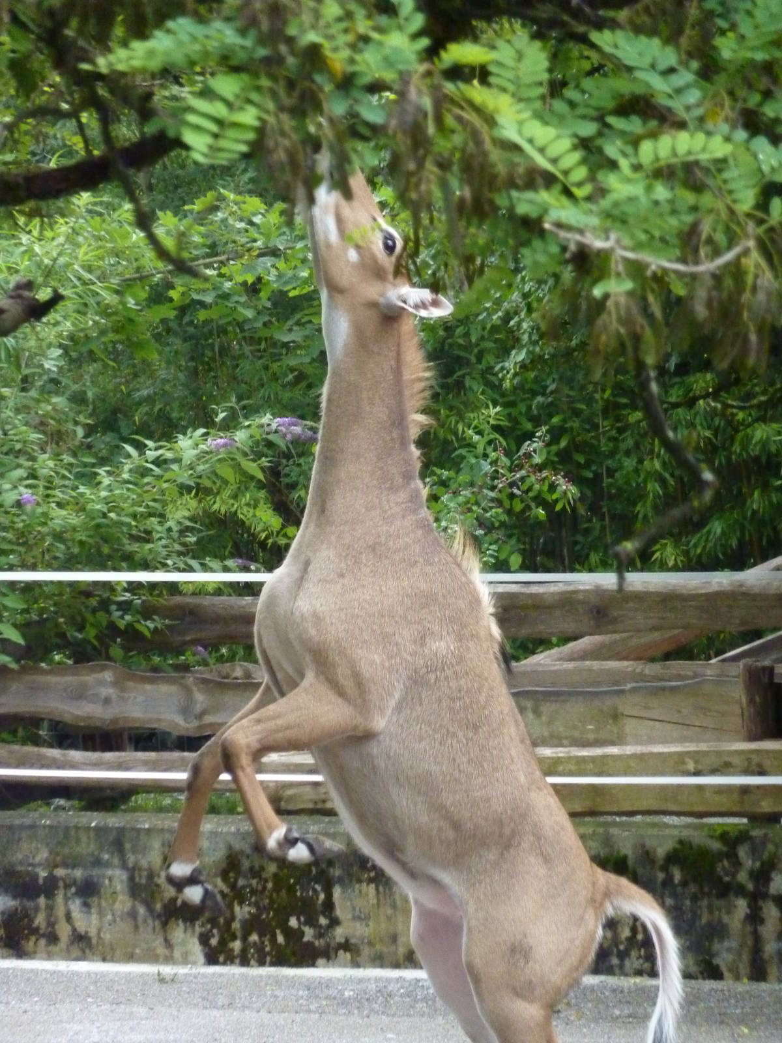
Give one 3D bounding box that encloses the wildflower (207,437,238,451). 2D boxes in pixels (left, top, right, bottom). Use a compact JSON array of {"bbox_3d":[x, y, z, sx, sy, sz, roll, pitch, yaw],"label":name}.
[{"bbox_3d":[-0.573,-0.263,28.500,0.105,0.047,0.055,0,1,0],"label":"wildflower"}]

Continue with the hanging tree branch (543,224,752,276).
[{"bbox_3d":[0.430,-0.454,14.000,0.349,0.087,0.120,0,1,0],"label":"hanging tree branch"}]

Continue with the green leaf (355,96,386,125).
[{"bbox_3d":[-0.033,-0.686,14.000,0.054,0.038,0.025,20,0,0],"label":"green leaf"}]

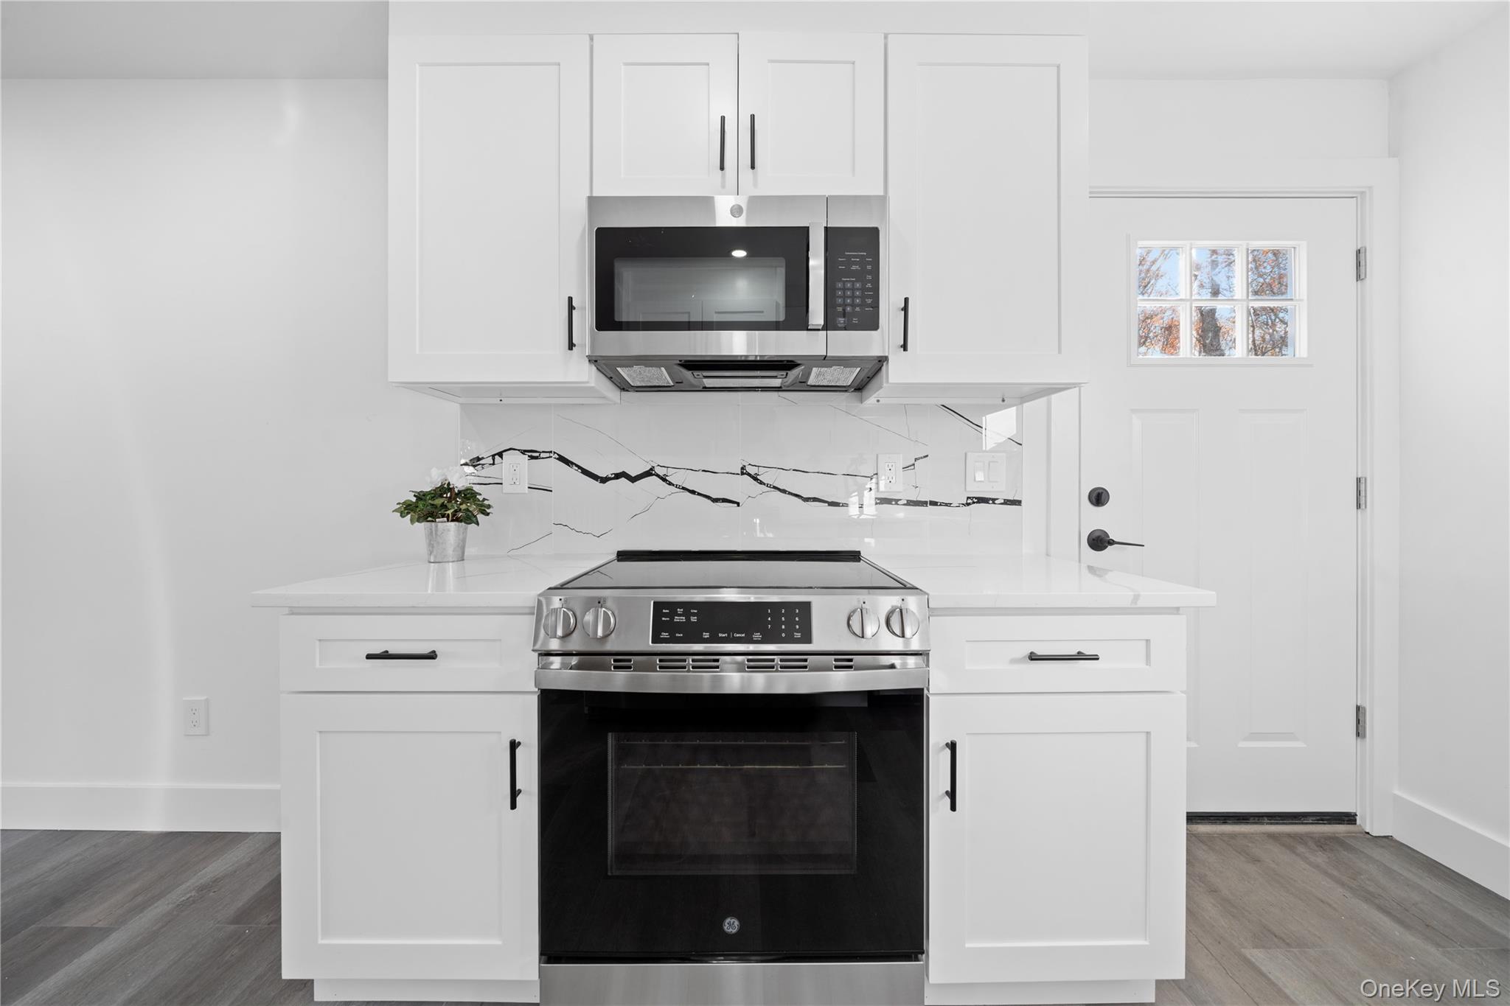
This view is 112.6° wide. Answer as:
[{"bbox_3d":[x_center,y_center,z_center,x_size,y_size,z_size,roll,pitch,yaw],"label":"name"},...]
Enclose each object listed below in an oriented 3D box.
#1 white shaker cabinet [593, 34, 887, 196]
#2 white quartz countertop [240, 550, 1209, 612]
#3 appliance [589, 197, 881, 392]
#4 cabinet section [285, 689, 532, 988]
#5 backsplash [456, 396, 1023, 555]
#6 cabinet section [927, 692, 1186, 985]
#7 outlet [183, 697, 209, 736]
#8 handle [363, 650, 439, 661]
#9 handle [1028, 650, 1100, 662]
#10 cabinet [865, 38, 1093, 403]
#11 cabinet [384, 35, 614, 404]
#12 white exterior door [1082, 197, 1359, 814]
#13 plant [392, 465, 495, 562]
[{"bbox_3d":[-0.042,-1.000,1.475,0.765,0.455,0.335,0,1,0],"label":"white shaker cabinet"},{"bbox_3d":[-0.043,0.187,1.310,1.878,0.030,0.660,0,1,0],"label":"white quartz countertop"},{"bbox_3d":[-0.044,-0.568,1.443,0.760,0.415,0.395,0,1,0],"label":"appliance"},{"bbox_3d":[-0.693,0.671,1.018,0.513,0.578,0.022,0,1,0],"label":"cabinet section"},{"bbox_3d":[-0.047,-0.089,1.633,1.828,0.520,0.018,0,1,0],"label":"backsplash"},{"bbox_3d":[0.605,0.673,1.305,0.515,0.580,0.600,0,0,0],"label":"cabinet section"},{"bbox_3d":[-1.830,0.700,1.645,0.078,0.124,0.009,0,1,0],"label":"outlet"},{"bbox_3d":[-0.689,0.299,0.993,0.138,0.013,0.036,0,1,0],"label":"handle"},{"bbox_3d":[0.604,0.302,0.993,0.138,0.013,0.036,0,1,0],"label":"handle"},{"bbox_3d":[0.609,-0.772,1.475,0.525,0.915,0.335,0,1,0],"label":"cabinet"},{"bbox_3d":[-0.692,-0.772,1.475,0.528,0.915,0.335,0,1,0],"label":"cabinet"},{"bbox_3d":[1.520,0.007,1.665,0.910,2.015,0.045,0,1,0],"label":"white exterior door"},{"bbox_3d":[-0.922,0.032,1.487,0.295,0.283,0.280,0,1,0],"label":"plant"}]

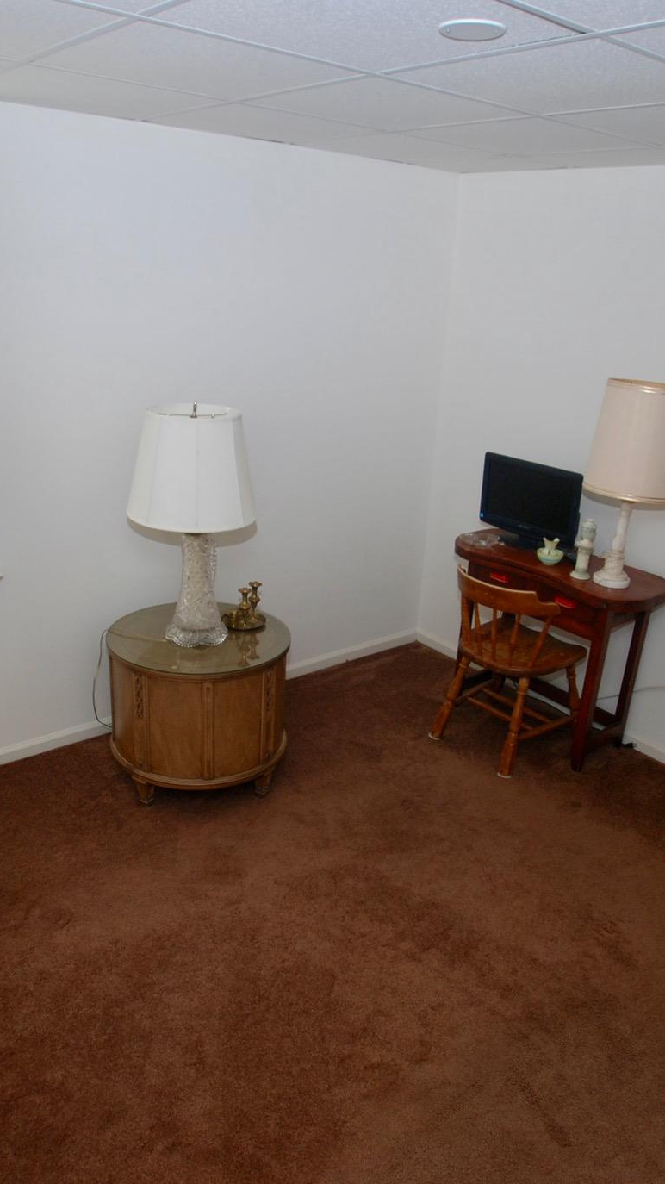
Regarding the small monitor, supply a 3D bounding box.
[{"bbox_3d":[0.861,-0.385,3.433,0.490,0.360,0.170,23,30,39],"label":"small monitor"}]

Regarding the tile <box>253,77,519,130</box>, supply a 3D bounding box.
[{"bbox_3d":[0.158,-1.424,2.303,0.600,0.025,0.600,-14,29,-36],"label":"tile"}]

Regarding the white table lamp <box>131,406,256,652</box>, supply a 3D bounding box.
[{"bbox_3d":[-0.490,-0.240,2.808,0.450,0.860,0.450,-2,23,-14],"label":"white table lamp"}]

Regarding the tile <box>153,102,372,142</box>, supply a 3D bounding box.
[{"bbox_3d":[-0.213,-1.540,2.601,0.590,0.020,0.580,-14,28,-36],"label":"tile"}]

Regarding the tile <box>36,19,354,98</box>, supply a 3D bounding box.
[{"bbox_3d":[-0.315,-1.232,1.840,0.590,0.020,0.590,-14,28,-36],"label":"tile"}]

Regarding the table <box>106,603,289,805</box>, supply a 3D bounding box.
[{"bbox_3d":[-0.512,0.420,3.076,0.700,0.570,0.700,-2,23,-14],"label":"table"}]

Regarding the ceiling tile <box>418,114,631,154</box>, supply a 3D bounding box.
[{"bbox_3d":[0.649,-1.548,2.675,0.600,0.025,0.600,-14,29,-36],"label":"ceiling tile"}]

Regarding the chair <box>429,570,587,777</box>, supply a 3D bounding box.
[{"bbox_3d":[0.841,0.314,3.554,0.550,0.800,0.460,-17,30,-40],"label":"chair"}]

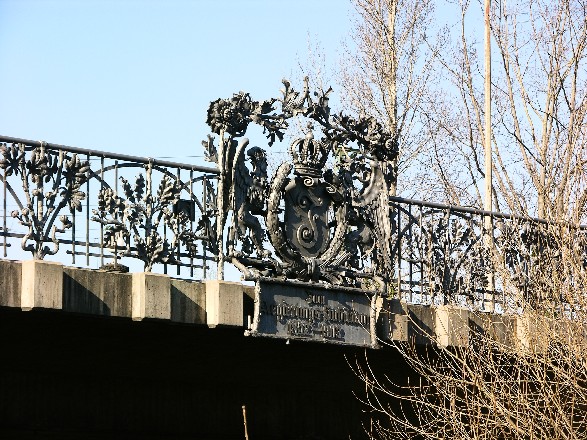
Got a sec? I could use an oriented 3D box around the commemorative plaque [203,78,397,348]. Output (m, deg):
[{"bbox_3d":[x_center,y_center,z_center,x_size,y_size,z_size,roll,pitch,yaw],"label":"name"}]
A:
[{"bbox_3d":[0.156,-0.102,27.796,0.420,2.740,2.860,-7,-10,42],"label":"commemorative plaque"}]

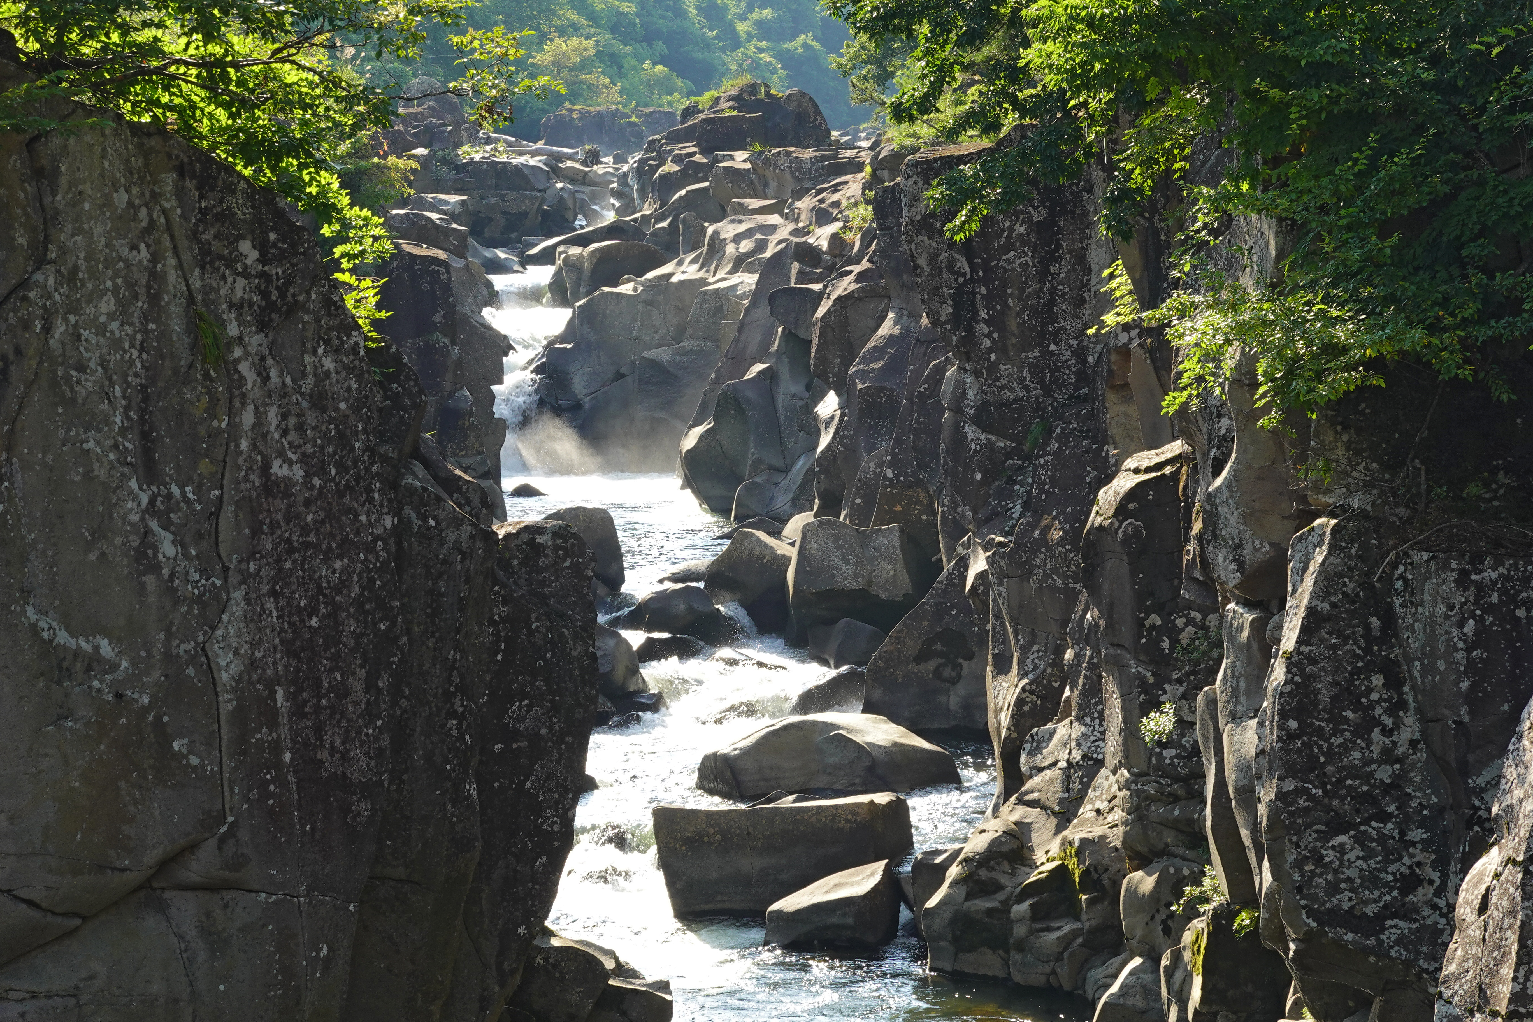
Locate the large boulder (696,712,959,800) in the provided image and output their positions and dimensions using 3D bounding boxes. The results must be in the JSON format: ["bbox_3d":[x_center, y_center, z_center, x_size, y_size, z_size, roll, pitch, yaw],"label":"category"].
[{"bbox_3d":[0.707,2.829,56.124,2.950,0.900,1.800,0,7,0],"label":"large boulder"}]

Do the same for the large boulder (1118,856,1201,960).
[{"bbox_3d":[3.736,3.800,46.496,0.820,0.930,0.750,0,7,0],"label":"large boulder"}]

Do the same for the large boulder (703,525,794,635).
[{"bbox_3d":[-0.185,0.934,65.793,1.350,1.300,1.300,0,7,0],"label":"large boulder"}]

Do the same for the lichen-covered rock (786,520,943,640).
[{"bbox_3d":[1.279,0.922,64.981,2.000,1.500,1.600,0,7,0],"label":"lichen-covered rock"}]

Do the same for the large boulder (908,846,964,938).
[{"bbox_3d":[1.767,3.837,49.319,0.720,0.880,0.750,0,7,0],"label":"large boulder"}]

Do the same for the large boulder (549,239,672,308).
[{"bbox_3d":[-2.719,-4.159,85.856,2.100,1.100,1.600,0,7,0],"label":"large boulder"}]

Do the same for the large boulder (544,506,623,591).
[{"bbox_3d":[-2.653,0.519,68.447,1.500,1.150,1.350,0,7,0],"label":"large boulder"}]

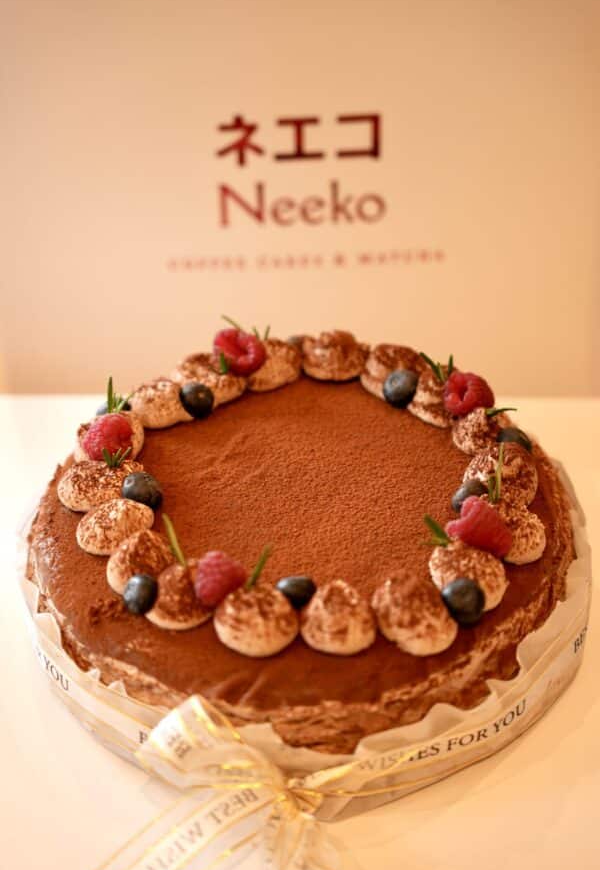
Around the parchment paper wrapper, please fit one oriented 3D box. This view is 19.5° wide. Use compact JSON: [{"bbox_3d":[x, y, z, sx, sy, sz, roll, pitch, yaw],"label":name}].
[{"bbox_3d":[0.002,0.048,0.714,0.230,0.043,0.230,-1,39,0],"label":"parchment paper wrapper"}]

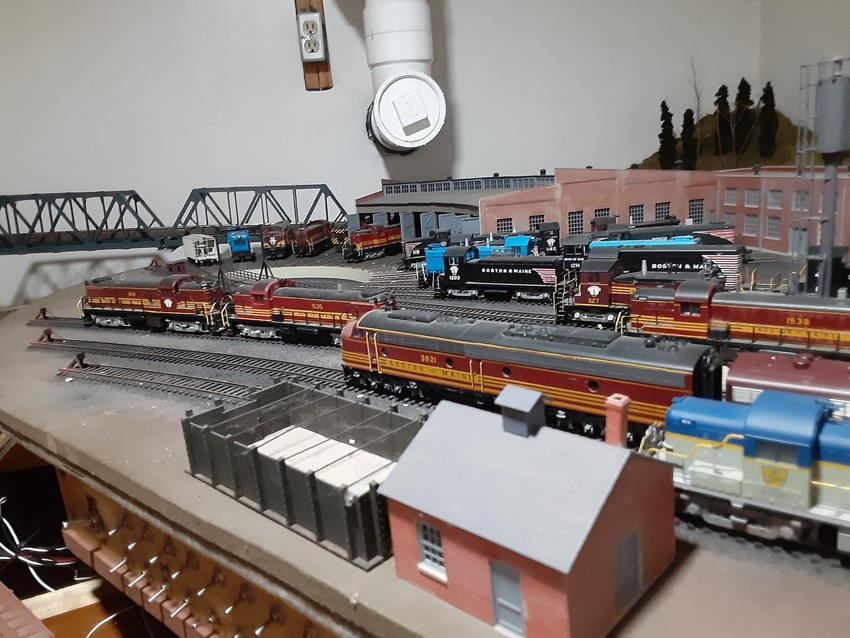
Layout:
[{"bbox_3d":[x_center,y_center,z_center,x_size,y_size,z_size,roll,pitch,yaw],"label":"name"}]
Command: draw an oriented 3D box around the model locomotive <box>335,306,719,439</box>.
[{"bbox_3d":[0.035,0.023,0.363,0.246,0.052,0.036,7,17,41],"label":"model locomotive"}]

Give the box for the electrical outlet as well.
[{"bbox_3d":[-0.256,-0.632,1.490,0.055,0.103,0.028,-6,13,-4],"label":"electrical outlet"}]

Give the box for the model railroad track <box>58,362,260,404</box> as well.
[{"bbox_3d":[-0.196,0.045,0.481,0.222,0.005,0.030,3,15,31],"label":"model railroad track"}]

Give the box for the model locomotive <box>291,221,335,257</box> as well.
[{"bbox_3d":[-0.190,-0.148,1.188,0.036,0.052,0.190,-3,13,10],"label":"model locomotive"}]

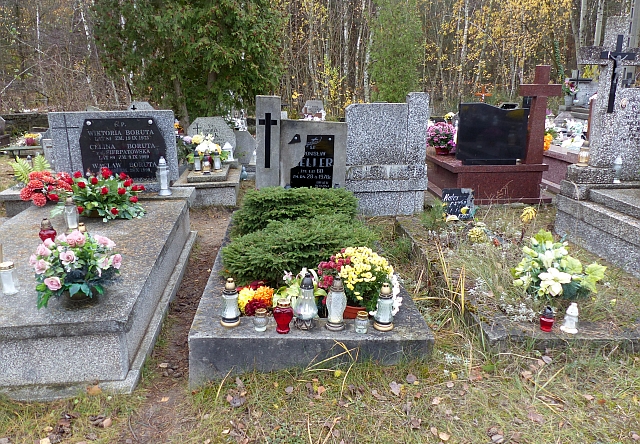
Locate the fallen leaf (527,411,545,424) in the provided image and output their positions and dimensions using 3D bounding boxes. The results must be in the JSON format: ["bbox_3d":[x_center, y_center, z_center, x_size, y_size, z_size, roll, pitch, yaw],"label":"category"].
[{"bbox_3d":[0.830,0.754,1.851,0.043,0.021,0.077,-12,19,-38],"label":"fallen leaf"}]

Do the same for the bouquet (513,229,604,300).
[{"bbox_3d":[1.356,0.255,2.756,0.520,0.340,0.400,0,15,0],"label":"bouquet"}]

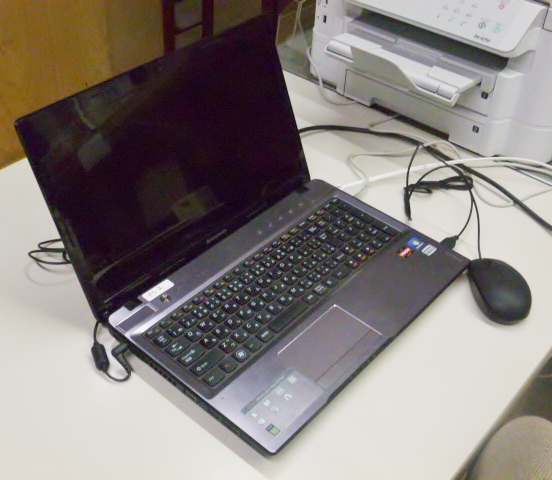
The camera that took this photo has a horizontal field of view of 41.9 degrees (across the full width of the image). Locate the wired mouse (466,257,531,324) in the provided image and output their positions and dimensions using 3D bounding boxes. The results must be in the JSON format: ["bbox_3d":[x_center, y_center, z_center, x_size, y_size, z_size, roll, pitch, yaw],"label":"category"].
[{"bbox_3d":[0.274,0.054,0.880,0.062,0.036,0.102,-5,41,-9],"label":"wired mouse"}]

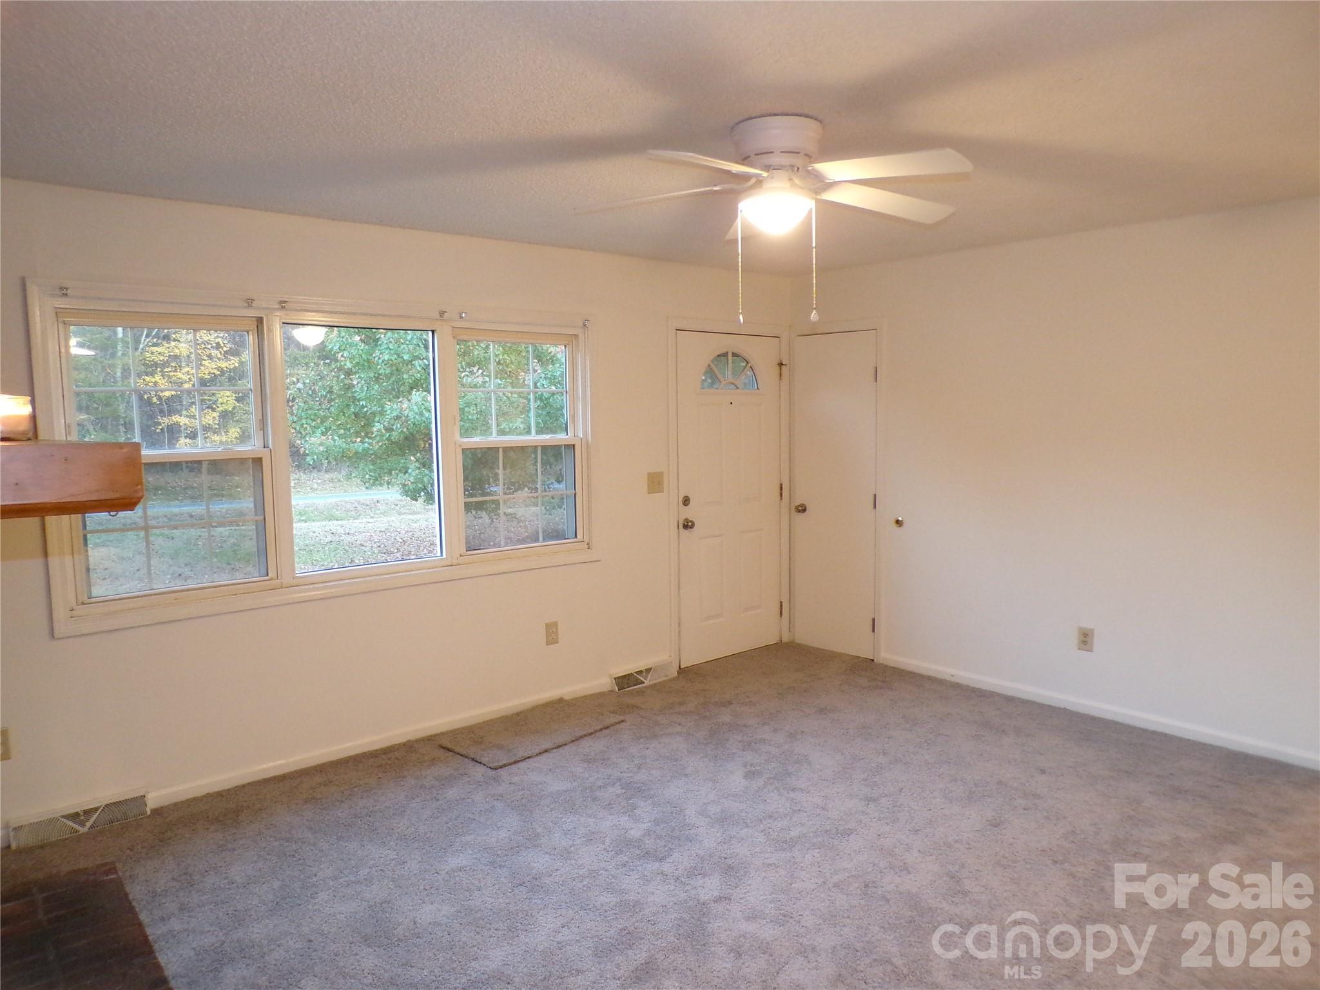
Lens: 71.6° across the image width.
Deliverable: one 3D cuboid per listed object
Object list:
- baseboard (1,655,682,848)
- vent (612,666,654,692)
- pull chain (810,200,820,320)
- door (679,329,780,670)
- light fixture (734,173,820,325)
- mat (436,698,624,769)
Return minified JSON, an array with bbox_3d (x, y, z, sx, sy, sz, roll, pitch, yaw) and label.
[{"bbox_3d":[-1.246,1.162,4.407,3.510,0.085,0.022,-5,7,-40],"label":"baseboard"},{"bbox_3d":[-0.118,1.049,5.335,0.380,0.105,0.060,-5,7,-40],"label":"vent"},{"bbox_3d":[0.433,-0.651,2.567,0.022,0.326,0.020,-1,5,0],"label":"pull chain"},{"bbox_3d":[0.445,0.013,5.789,0.905,2.035,0.050,-5,7,-40],"label":"door"},{"bbox_3d":[0.328,-0.689,2.563,0.225,0.410,0.220,0,5,7],"label":"light fixture"},{"bbox_3d":[-0.619,1.176,4.544,0.428,0.014,0.825,4,7,42],"label":"mat"}]

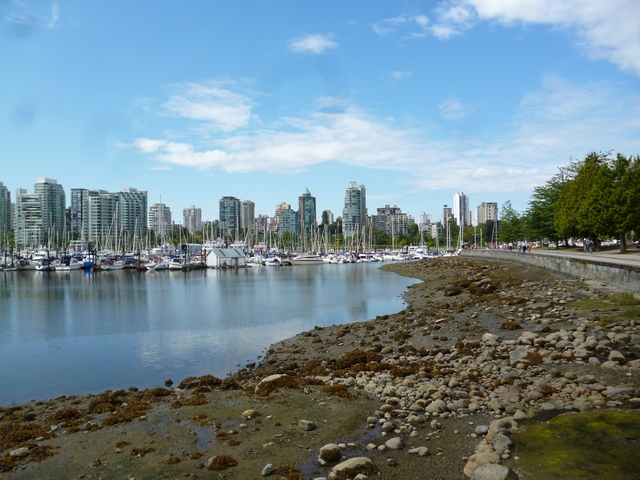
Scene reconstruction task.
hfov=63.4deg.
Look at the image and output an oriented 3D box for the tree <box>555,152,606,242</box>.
[{"bbox_3d":[42.590,-6.370,84.000,9.200,15.700,9.200,0,-1,20],"label":"tree"}]

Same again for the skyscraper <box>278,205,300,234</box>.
[{"bbox_3d":[-37.090,-19.700,600.000,24.000,45.200,22.000,0,-1,20],"label":"skyscraper"}]

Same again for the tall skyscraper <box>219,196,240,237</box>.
[{"bbox_3d":[-100.240,-22.210,575.000,21.000,52.200,20.000,0,-1,20],"label":"tall skyscraper"}]

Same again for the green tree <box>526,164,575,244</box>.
[{"bbox_3d":[46.010,-6.700,102.000,10.500,16.400,10.500,0,-1,20],"label":"green tree"}]

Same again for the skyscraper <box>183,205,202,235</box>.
[{"bbox_3d":[-157.310,-21.330,640.000,22.000,43.900,22.000,0,-1,20],"label":"skyscraper"}]

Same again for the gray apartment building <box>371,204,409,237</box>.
[{"bbox_3d":[80.160,-18.960,595.000,40.000,43.700,24.000,0,-1,20],"label":"gray apartment building"}]

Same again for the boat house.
[{"bbox_3d":[-24.270,4.760,134.000,5.000,4.800,9.000,-1,-1,40],"label":"boat house"}]

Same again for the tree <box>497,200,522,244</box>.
[{"bbox_3d":[53.080,-4.550,145.000,7.500,13.000,7.500,0,-1,20],"label":"tree"}]

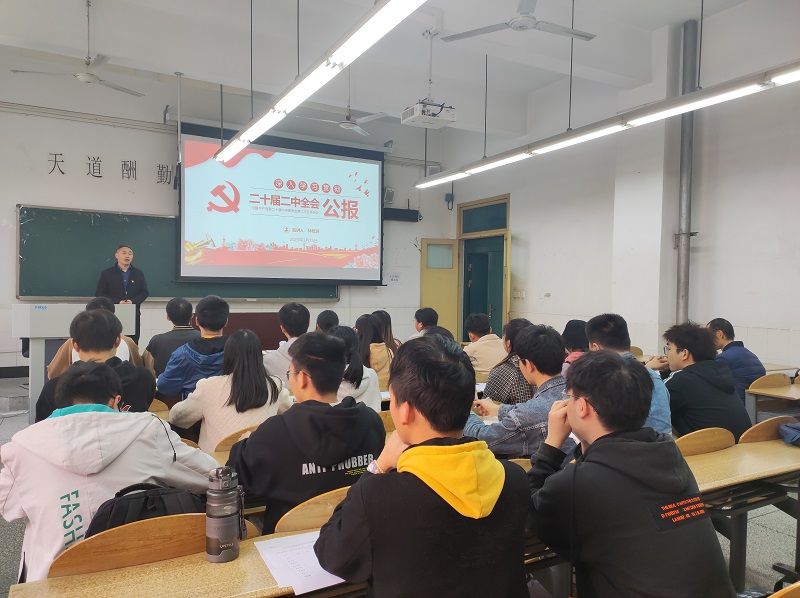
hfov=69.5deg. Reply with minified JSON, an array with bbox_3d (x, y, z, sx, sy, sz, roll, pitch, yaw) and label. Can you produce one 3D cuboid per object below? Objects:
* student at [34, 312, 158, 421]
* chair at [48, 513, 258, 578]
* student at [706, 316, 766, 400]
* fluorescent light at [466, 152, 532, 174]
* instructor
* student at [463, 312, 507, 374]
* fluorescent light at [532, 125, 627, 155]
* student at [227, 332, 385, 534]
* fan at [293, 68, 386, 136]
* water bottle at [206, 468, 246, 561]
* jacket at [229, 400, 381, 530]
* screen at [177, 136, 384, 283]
[{"bbox_3d":[-1.229,0.686,2.369,0.500,1.295,0.700,0,1,-29],"label":"student"},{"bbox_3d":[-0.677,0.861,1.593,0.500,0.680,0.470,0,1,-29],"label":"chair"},{"bbox_3d":[2.380,0.752,4.356,0.520,1.215,0.680,0,1,-29],"label":"student"},{"bbox_3d":[1.127,-1.596,6.728,0.140,0.090,1.210,0,1,-29],"label":"fluorescent light"},{"bbox_3d":[-3.380,0.199,7.054,0.570,1.690,0.360,0,1,-34],"label":"instructor"},{"bbox_3d":[0.523,0.725,4.434,0.500,1.250,0.720,0,1,-29],"label":"student"},{"bbox_3d":[1.715,-1.565,5.659,0.140,0.090,1.210,0,1,-29],"label":"fluorescent light"},{"bbox_3d":[-0.294,0.737,1.914,0.540,1.244,0.690,0,1,-36],"label":"student"},{"bbox_3d":[-0.670,-2.549,7.162,1.270,0.850,1.270,0,1,-29],"label":"fan"},{"bbox_3d":[-0.436,0.529,1.437,0.088,0.217,0.083,0,1,-25],"label":"water bottle"},{"bbox_3d":[-0.303,0.607,1.851,0.470,0.600,0.430,0,1,-29],"label":"jacket"},{"bbox_3d":[-1.679,-1.263,8.764,3.125,1.997,0.060,0,1,-29],"label":"screen"}]

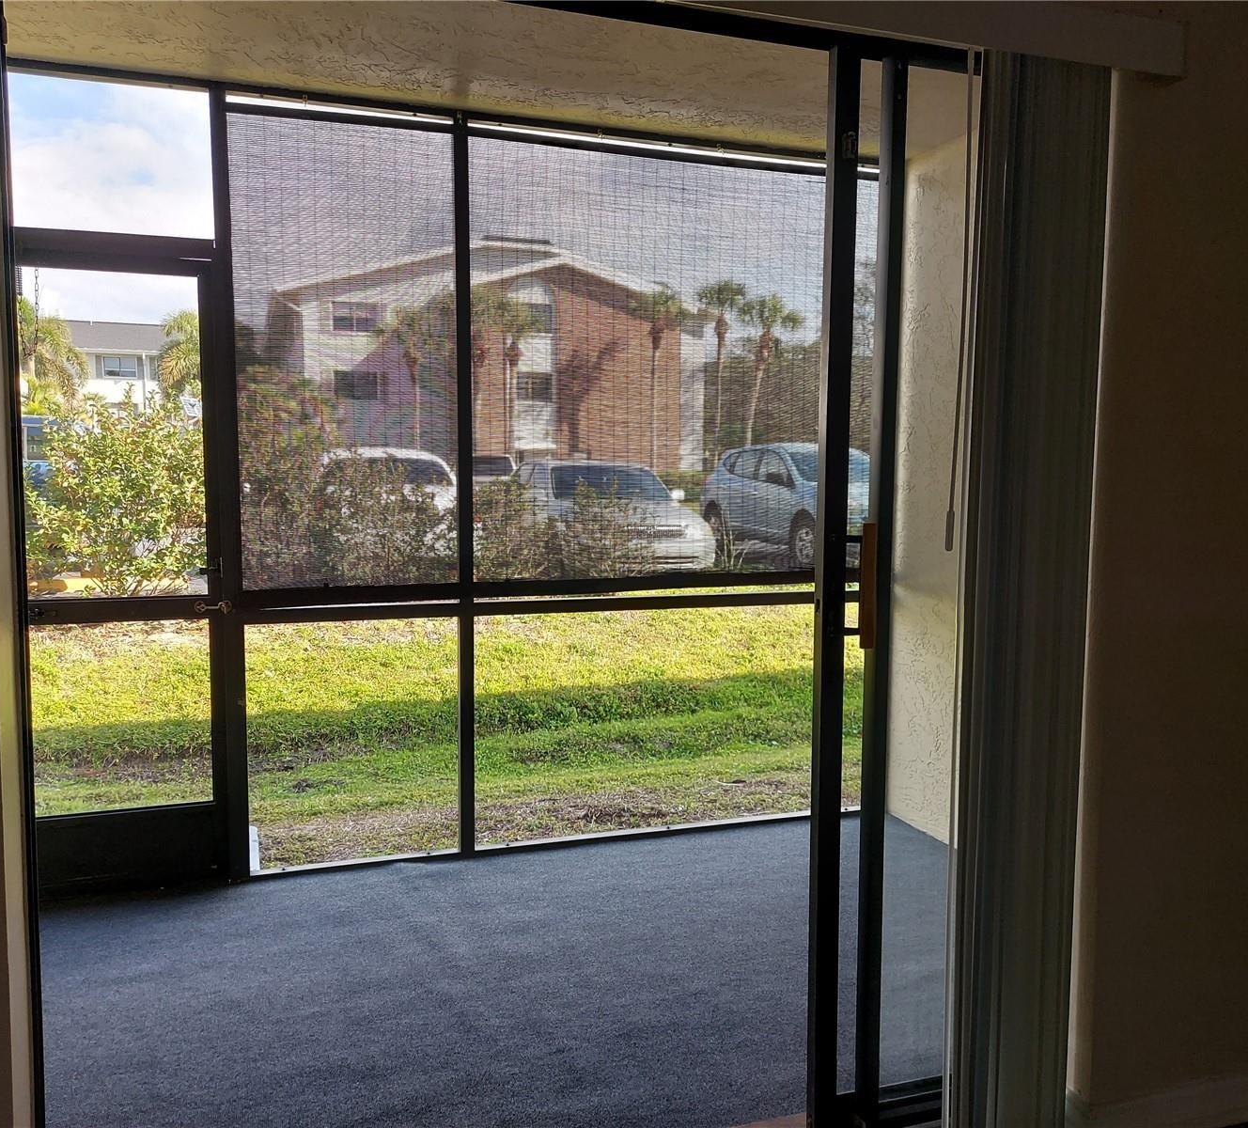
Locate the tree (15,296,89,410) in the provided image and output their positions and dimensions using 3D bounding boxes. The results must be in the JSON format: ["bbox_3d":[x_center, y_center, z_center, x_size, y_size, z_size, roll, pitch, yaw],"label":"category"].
[{"bbox_3d":[-18.573,-5.165,34.303,3.600,6.508,3.600,0,5,0],"label":"tree"}]

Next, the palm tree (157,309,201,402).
[{"bbox_3d":[-14.631,-5.590,38.309,3.400,6.649,3.400,0,5,0],"label":"palm tree"}]

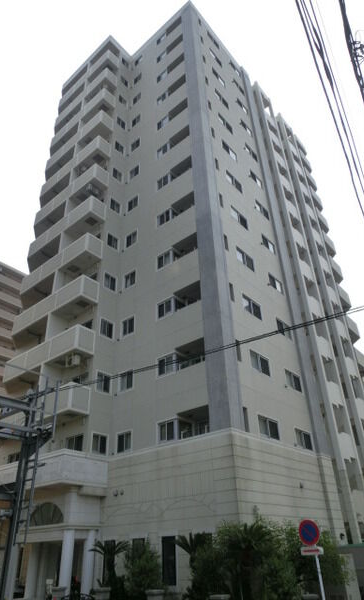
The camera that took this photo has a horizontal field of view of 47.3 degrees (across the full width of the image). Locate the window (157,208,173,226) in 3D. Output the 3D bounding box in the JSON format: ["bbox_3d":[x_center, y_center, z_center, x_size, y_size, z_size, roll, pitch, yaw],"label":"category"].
[{"bbox_3d":[-0.991,-4.658,23.524,1.038,0.695,0.120,-26,-40,32],"label":"window"}]

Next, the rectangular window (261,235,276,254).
[{"bbox_3d":[5.264,-3.376,25.301,0.120,0.900,1.450,-27,-40,33],"label":"rectangular window"}]

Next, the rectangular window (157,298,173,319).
[{"bbox_3d":[-0.782,0.416,20.359,1.080,0.900,0.120,-26,-39,33],"label":"rectangular window"}]

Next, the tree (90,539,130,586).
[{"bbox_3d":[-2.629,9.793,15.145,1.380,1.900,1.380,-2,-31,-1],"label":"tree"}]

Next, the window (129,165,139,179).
[{"bbox_3d":[-3.143,-8.494,27.608,0.900,0.950,0.120,-27,-40,33],"label":"window"}]

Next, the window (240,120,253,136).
[{"bbox_3d":[4.916,-13.042,31.635,0.120,0.900,1.450,-27,-40,33],"label":"window"}]

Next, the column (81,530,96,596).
[{"bbox_3d":[-3.801,10.731,16.848,0.430,2.450,0.430,-26,-39,33],"label":"column"}]

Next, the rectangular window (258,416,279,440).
[{"bbox_3d":[3.660,5.394,17.495,0.120,0.880,1.620,-26,-39,33],"label":"rectangular window"}]

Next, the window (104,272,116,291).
[{"bbox_3d":[-4.019,-1.001,23.373,0.120,0.930,0.860,-26,-39,33],"label":"window"}]

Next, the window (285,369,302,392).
[{"bbox_3d":[5.637,4.092,20.910,0.120,0.823,1.415,-26,-40,32],"label":"window"}]

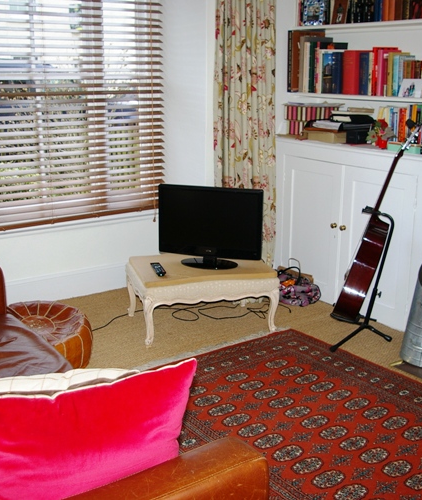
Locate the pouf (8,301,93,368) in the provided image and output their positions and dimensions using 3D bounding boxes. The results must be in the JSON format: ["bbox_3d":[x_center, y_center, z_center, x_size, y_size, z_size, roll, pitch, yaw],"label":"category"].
[{"bbox_3d":[-0.796,0.415,2.967,0.500,0.270,0.500,-5,16,-16],"label":"pouf"}]

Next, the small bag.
[{"bbox_3d":[0.519,0.195,3.803,0.200,0.220,0.280,-11,19,-34],"label":"small bag"}]

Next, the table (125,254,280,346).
[{"bbox_3d":[-0.053,0.237,3.477,0.710,0.326,0.500,-4,16,-15],"label":"table"}]

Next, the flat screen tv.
[{"bbox_3d":[-0.005,-0.127,3.405,0.572,0.414,0.190,4,16,15],"label":"flat screen tv"}]

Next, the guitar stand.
[{"bbox_3d":[0.772,0.121,3.256,0.330,0.670,0.400,5,17,18],"label":"guitar stand"}]

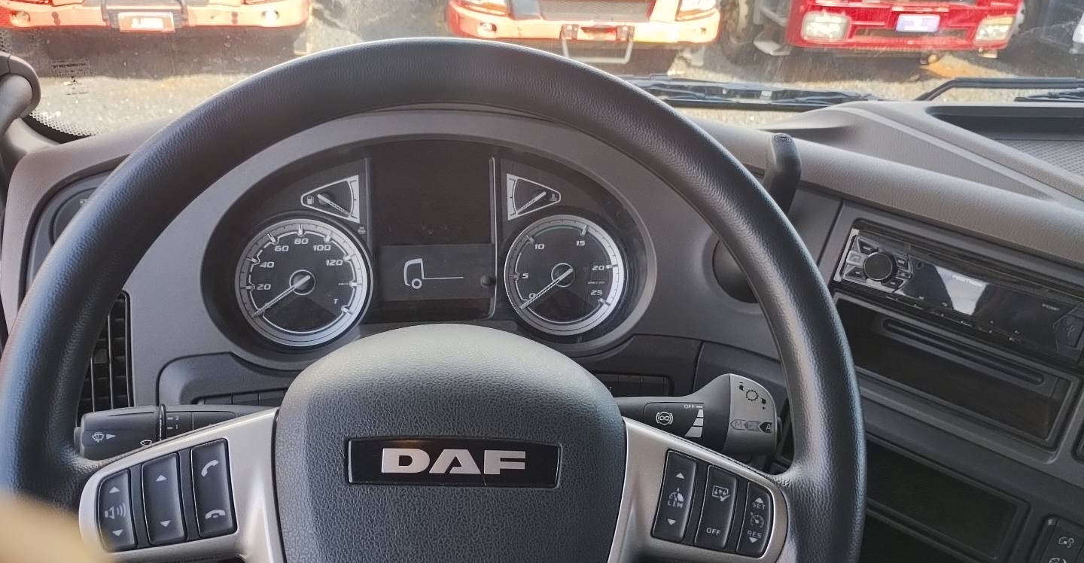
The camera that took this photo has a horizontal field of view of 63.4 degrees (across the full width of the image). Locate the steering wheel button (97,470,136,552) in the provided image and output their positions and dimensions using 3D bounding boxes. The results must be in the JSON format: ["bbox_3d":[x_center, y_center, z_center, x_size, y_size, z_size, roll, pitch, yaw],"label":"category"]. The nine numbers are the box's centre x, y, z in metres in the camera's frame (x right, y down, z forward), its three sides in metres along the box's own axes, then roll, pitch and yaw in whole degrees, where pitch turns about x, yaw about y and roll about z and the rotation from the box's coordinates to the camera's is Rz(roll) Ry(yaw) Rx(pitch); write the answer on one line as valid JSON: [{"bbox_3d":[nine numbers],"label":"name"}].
[{"bbox_3d":[-0.213,0.116,0.439,0.016,0.038,0.008,-9,-13,-11],"label":"steering wheel button"}]

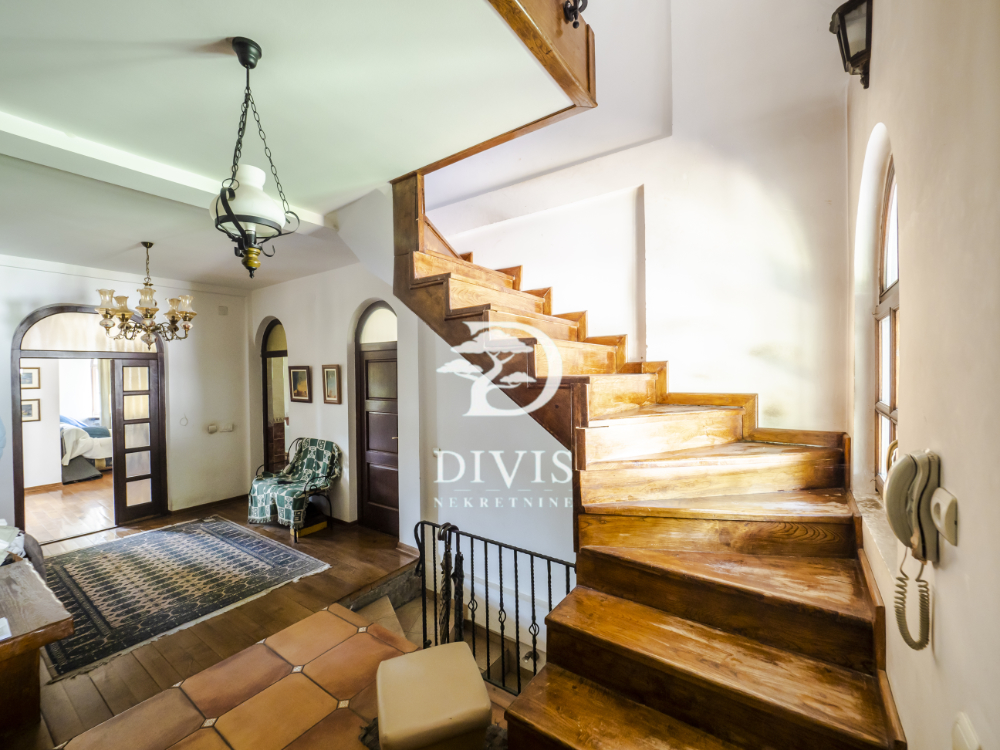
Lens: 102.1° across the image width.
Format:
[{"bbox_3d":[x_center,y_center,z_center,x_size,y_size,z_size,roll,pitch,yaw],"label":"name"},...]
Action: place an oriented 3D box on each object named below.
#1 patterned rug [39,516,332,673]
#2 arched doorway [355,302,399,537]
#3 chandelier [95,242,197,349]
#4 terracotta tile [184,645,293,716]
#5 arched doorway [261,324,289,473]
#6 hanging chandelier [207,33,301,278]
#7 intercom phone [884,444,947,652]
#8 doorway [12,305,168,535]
[{"bbox_3d":[-3.001,1.723,3.606,2.360,0.012,1.690,0,1,35],"label":"patterned rug"},{"bbox_3d":[-1.229,0.469,4.228,0.850,2.470,0.160,0,1,35],"label":"arched doorway"},{"bbox_3d":[-3.088,-0.687,3.560,0.670,0.945,0.670,0,1,35],"label":"chandelier"},{"bbox_3d":[-1.481,1.738,2.322,0.425,0.012,0.430,0,1,35],"label":"terracotta tile"},{"bbox_3d":[-2.929,0.478,5.426,0.860,2.450,0.160,0,1,35],"label":"arched doorway"},{"bbox_3d":[-0.945,-0.799,1.520,0.310,0.875,0.310,0,1,35],"label":"hanging chandelier"},{"bbox_3d":[0.865,0.365,0.860,0.078,0.420,0.095,0,1,35],"label":"intercom phone"},{"bbox_3d":[-4.522,0.490,4.537,0.160,2.480,1.220,0,1,35],"label":"doorway"}]

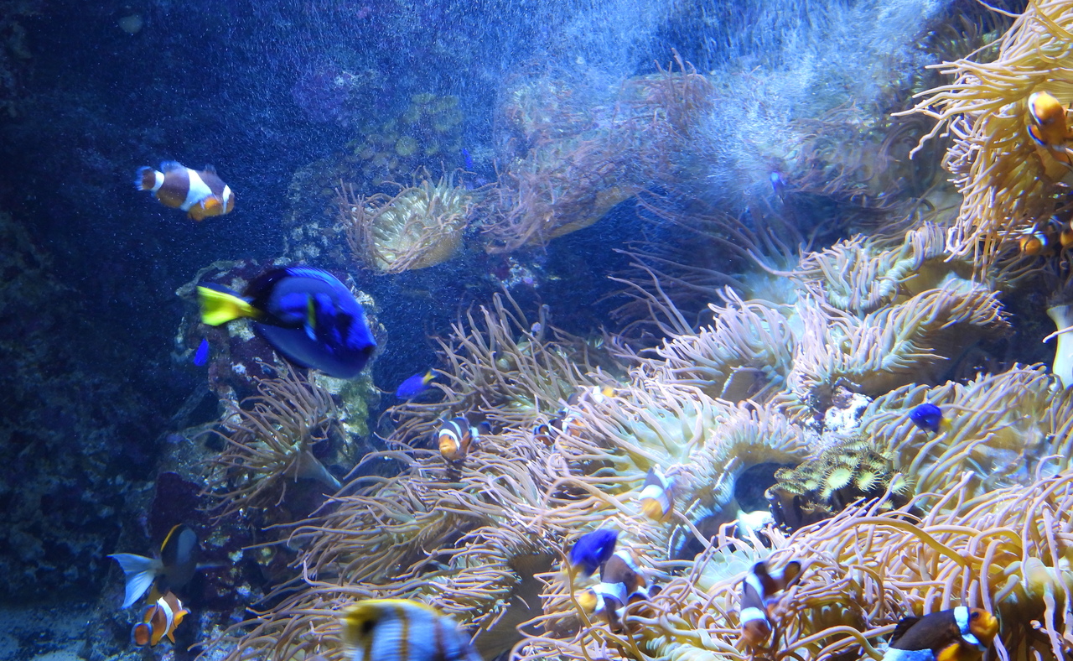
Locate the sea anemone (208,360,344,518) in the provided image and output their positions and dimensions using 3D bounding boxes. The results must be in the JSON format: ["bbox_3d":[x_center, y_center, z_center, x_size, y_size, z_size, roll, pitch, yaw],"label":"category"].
[{"bbox_3d":[-0.286,0.116,1.850,0.145,0.155,0.130,2,10,12],"label":"sea anemone"}]

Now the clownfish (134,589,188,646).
[{"bbox_3d":[-0.364,0.278,1.650,0.026,0.042,0.075,8,19,38],"label":"clownfish"}]

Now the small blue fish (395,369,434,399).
[{"bbox_3d":[-0.119,0.053,1.680,0.053,0.023,0.012,-24,20,-27],"label":"small blue fish"}]

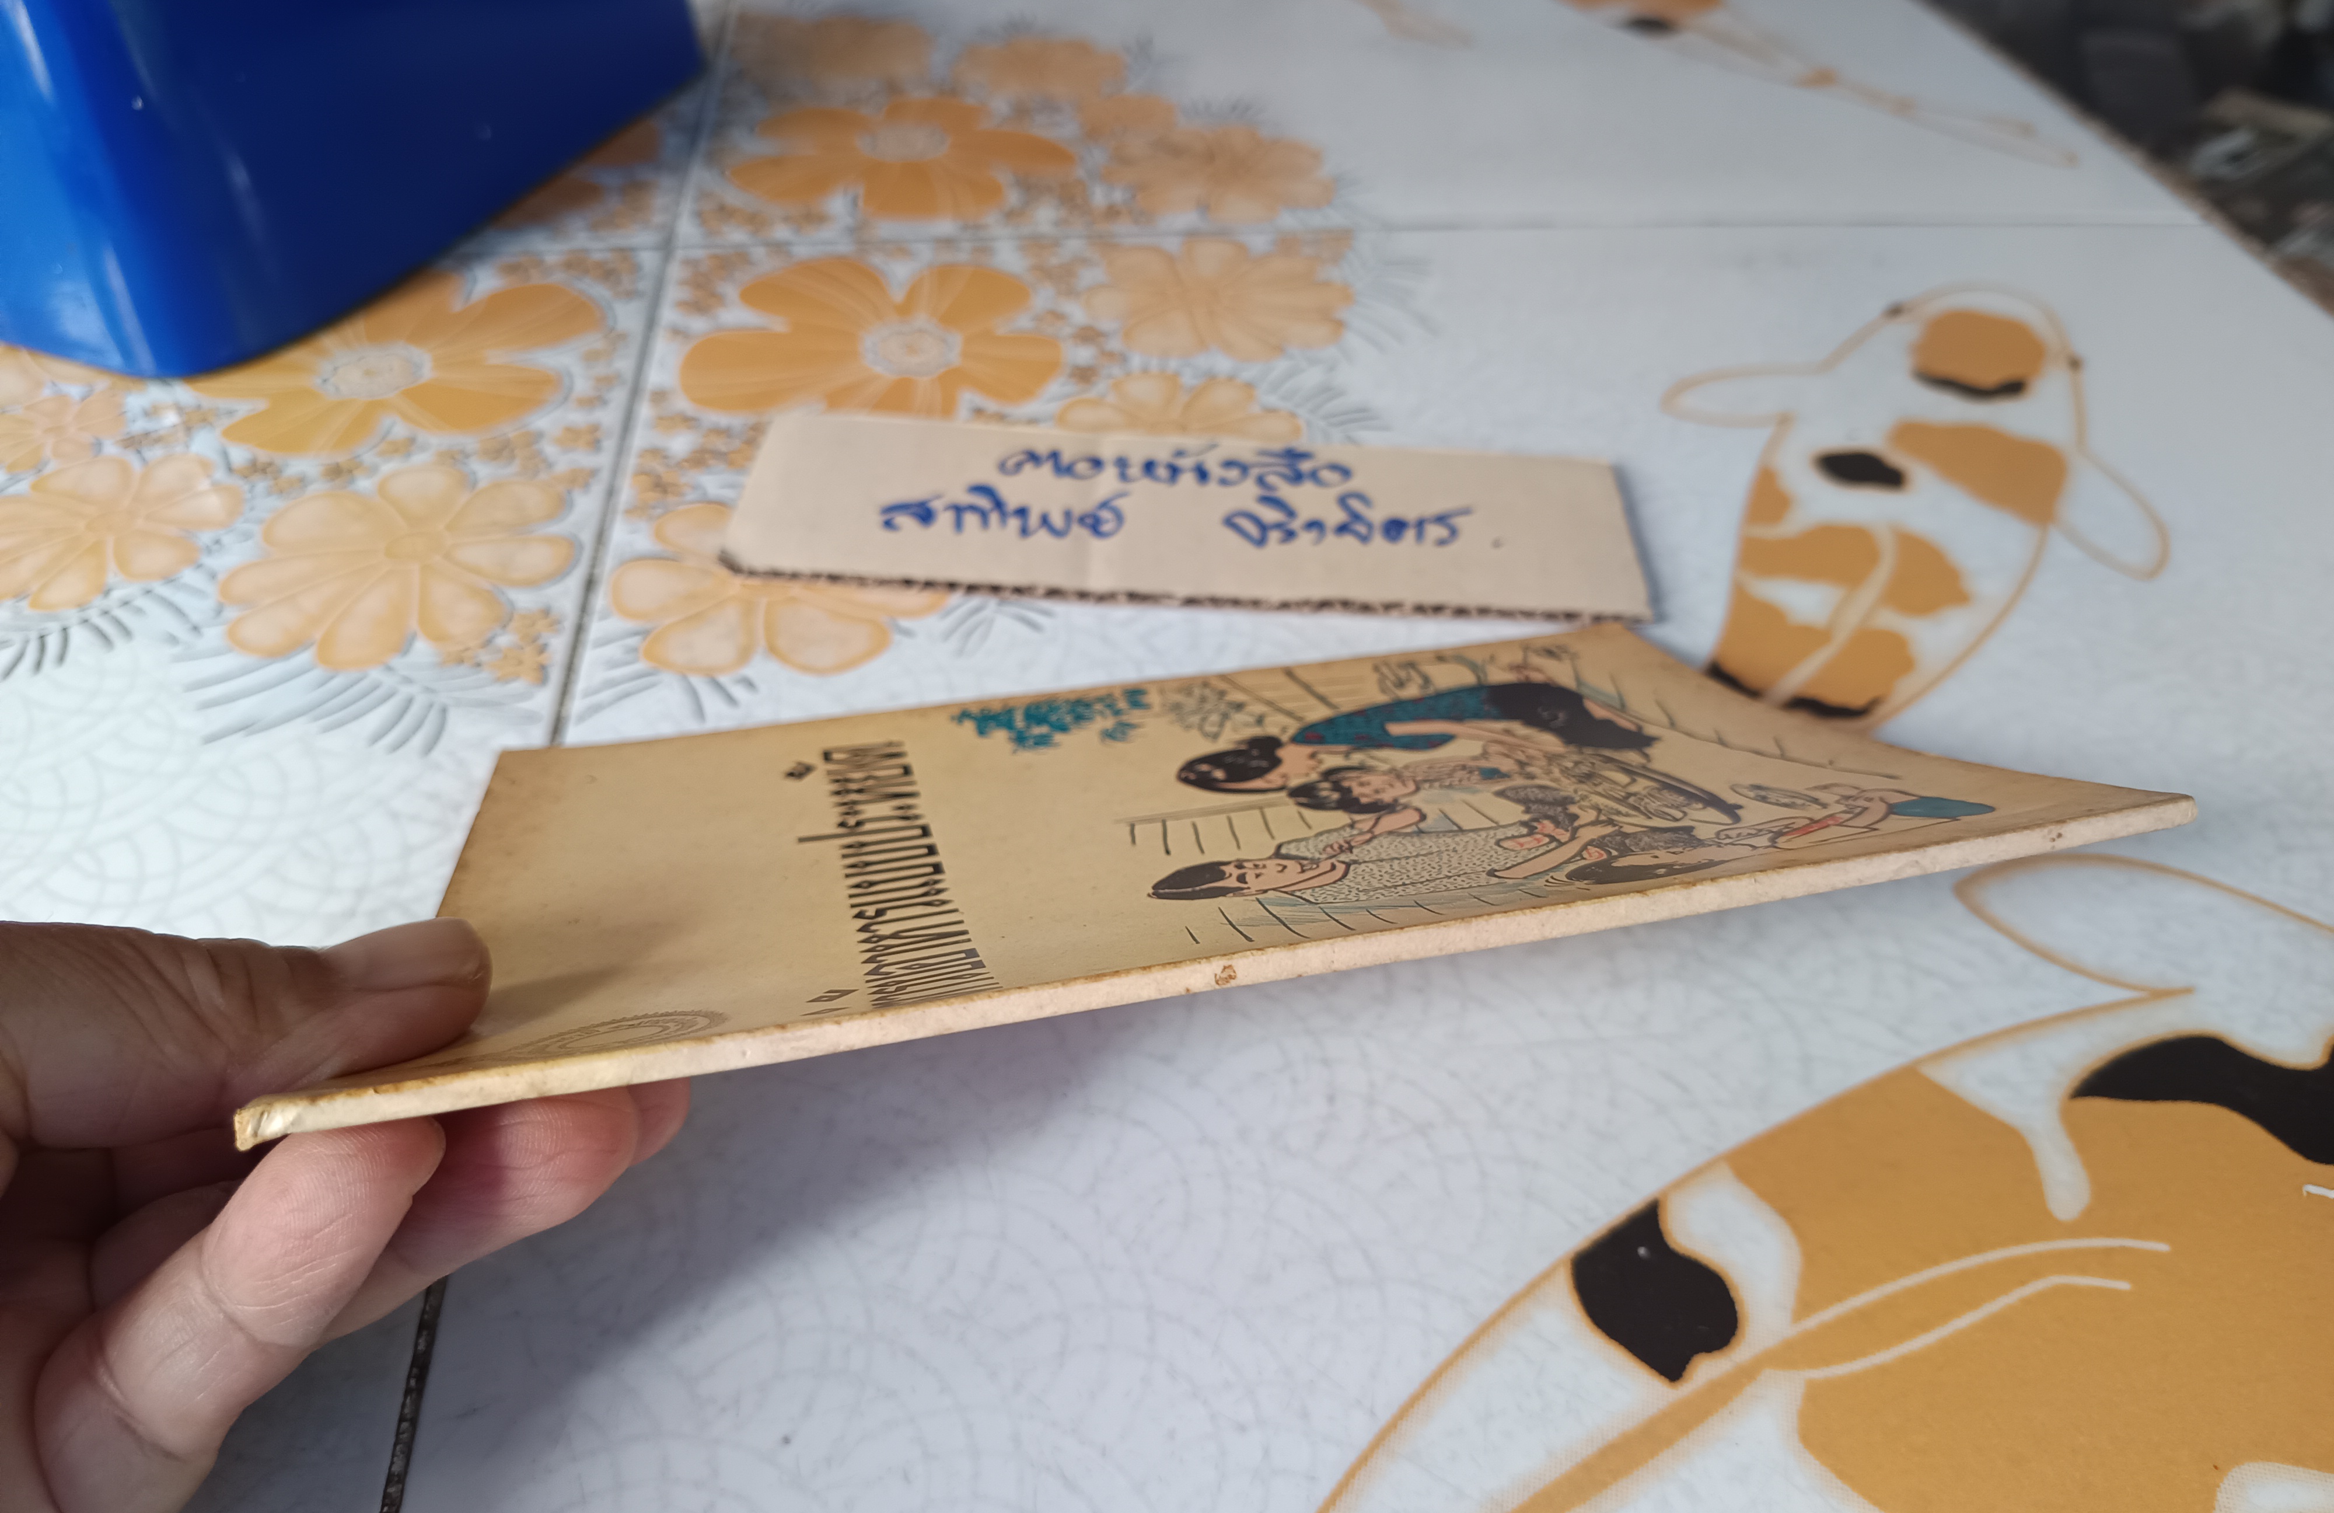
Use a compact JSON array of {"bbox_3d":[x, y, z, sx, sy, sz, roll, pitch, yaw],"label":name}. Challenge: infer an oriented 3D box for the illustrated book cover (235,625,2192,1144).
[{"bbox_3d":[0.003,0.007,0.211,0.188,0.010,0.123,-7,15,-11],"label":"illustrated book cover"}]

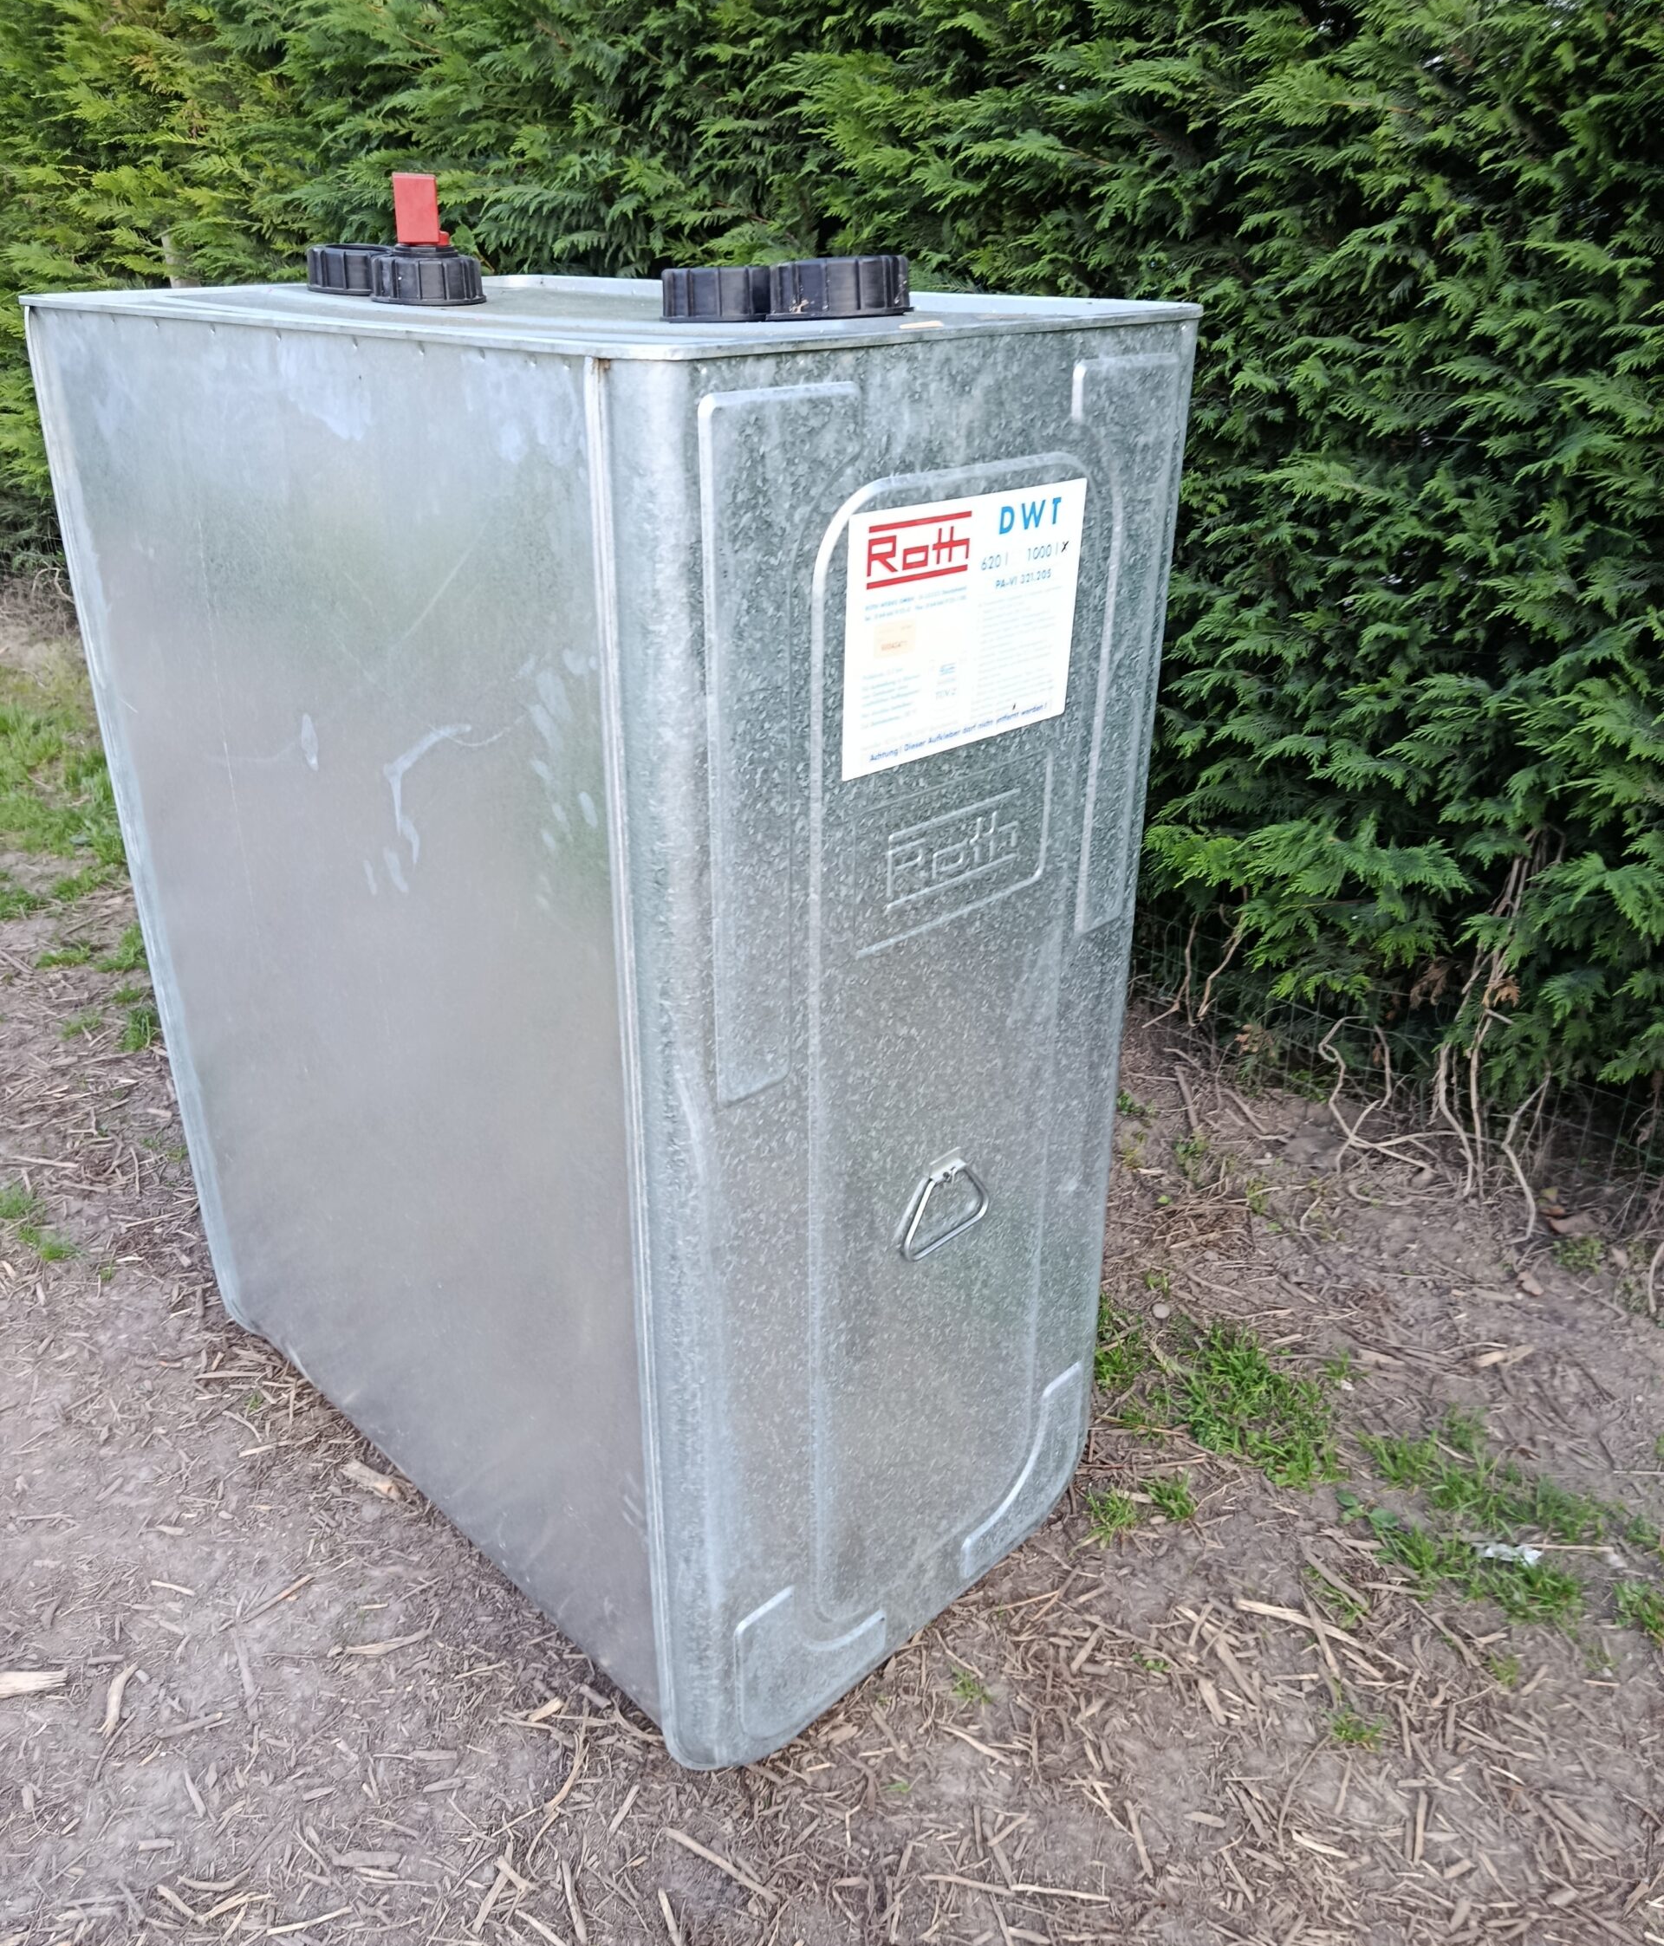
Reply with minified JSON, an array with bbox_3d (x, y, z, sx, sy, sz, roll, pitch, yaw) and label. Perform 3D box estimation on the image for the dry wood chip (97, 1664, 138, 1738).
[{"bbox_3d":[-0.827,0.841,1.778,0.017,0.010,0.098,-3,26,-6],"label":"dry wood chip"}]

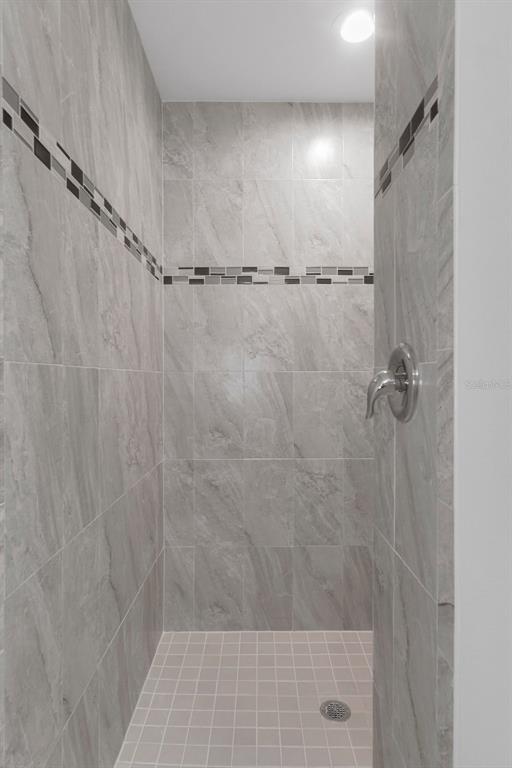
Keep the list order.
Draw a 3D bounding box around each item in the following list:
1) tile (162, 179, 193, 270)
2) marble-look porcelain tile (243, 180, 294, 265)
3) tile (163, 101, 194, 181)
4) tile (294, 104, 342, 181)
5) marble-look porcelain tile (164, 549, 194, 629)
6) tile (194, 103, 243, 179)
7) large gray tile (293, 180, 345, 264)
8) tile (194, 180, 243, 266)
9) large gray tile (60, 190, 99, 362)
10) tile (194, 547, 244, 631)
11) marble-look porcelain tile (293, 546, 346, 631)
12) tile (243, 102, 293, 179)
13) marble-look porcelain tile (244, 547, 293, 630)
[{"bbox_3d":[-0.364,-0.759,1.925,0.139,0.410,0.010,0,1,0],"label":"tile"},{"bbox_3d":[0.061,-0.788,1.995,0.243,0.421,0.010,0,1,0],"label":"marble-look porcelain tile"},{"bbox_3d":[-0.378,-1.187,1.991,0.151,0.376,0.010,0,1,0],"label":"tile"},{"bbox_3d":[0.306,-1.186,1.990,0.245,0.372,0.010,0,1,0],"label":"tile"},{"bbox_3d":[-0.382,1.020,2.019,0.150,0.424,0.010,0,1,0],"label":"marble-look porcelain tile"},{"bbox_3d":[-0.179,-1.163,1.945,0.236,0.367,0.010,0,1,0],"label":"tile"},{"bbox_3d":[0.307,-0.788,1.995,0.245,0.421,0.010,0,1,0],"label":"large gray tile"},{"bbox_3d":[-0.180,-0.770,1.949,0.237,0.409,0.010,0,1,0],"label":"tile"},{"bbox_3d":[-0.444,-0.244,1.029,0.010,0.399,0.201,0,1,0],"label":"large gray tile"},{"bbox_3d":[-0.175,0.971,1.925,0.232,0.404,0.010,0,1,0],"label":"tile"},{"bbox_3d":[0.302,0.993,1.963,0.244,0.408,0.010,0,1,0],"label":"marble-look porcelain tile"},{"bbox_3d":[0.059,-1.163,1.944,0.234,0.366,0.010,0,1,0],"label":"tile"},{"bbox_3d":[0.059,0.993,1.964,0.237,0.408,0.010,0,1,0],"label":"marble-look porcelain tile"}]

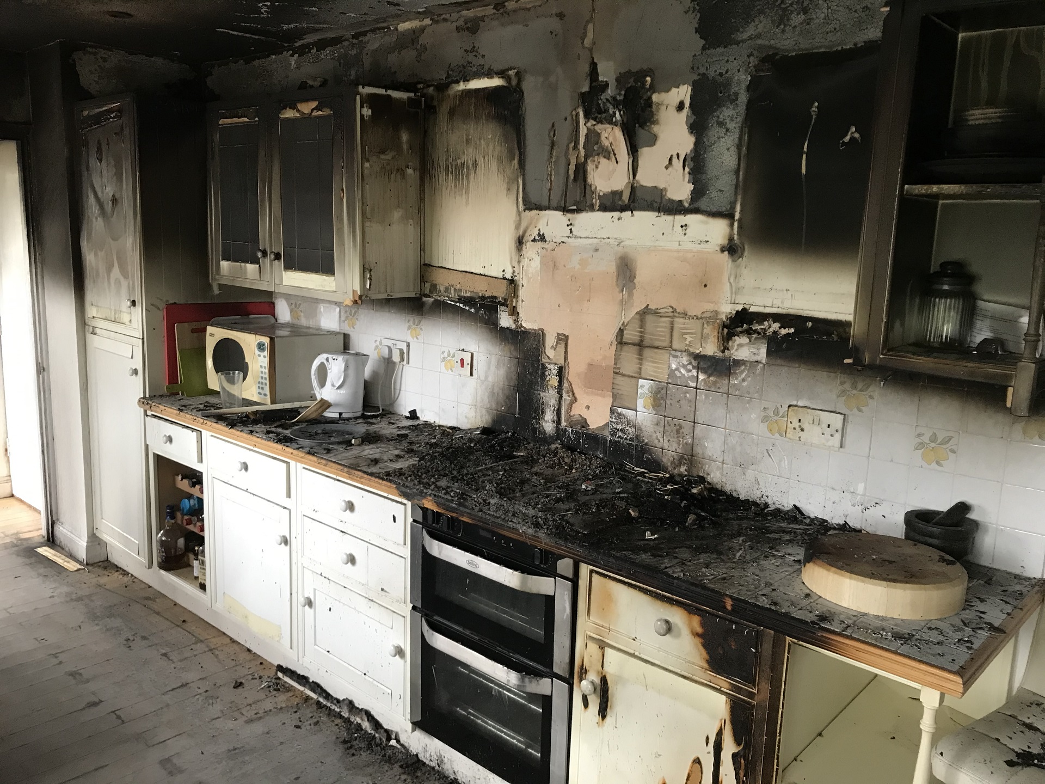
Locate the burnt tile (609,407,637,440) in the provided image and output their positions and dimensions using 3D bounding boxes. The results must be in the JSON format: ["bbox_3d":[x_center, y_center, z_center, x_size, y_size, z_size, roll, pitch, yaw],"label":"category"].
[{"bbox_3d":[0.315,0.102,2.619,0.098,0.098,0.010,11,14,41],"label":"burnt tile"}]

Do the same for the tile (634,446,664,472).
[{"bbox_3d":[0.393,0.217,2.622,0.100,0.092,0.010,11,14,41],"label":"tile"}]

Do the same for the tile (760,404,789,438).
[{"bbox_3d":[0.701,0.080,2.317,0.100,0.100,0.010,11,14,41],"label":"tile"}]

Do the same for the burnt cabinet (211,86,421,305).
[{"bbox_3d":[-0.866,-0.789,3.425,1.058,0.750,0.294,11,14,41],"label":"burnt cabinet"}]

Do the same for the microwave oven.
[{"bbox_3d":[-1.056,-0.130,3.648,0.490,0.280,0.368,11,14,41],"label":"microwave oven"}]

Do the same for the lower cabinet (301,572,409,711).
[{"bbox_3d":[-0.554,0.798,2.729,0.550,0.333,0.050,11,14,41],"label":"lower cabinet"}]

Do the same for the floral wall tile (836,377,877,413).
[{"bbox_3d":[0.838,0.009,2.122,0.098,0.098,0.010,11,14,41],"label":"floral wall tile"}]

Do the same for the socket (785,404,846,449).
[{"bbox_3d":[0.774,0.092,2.237,0.149,0.087,0.013,11,14,41],"label":"socket"}]

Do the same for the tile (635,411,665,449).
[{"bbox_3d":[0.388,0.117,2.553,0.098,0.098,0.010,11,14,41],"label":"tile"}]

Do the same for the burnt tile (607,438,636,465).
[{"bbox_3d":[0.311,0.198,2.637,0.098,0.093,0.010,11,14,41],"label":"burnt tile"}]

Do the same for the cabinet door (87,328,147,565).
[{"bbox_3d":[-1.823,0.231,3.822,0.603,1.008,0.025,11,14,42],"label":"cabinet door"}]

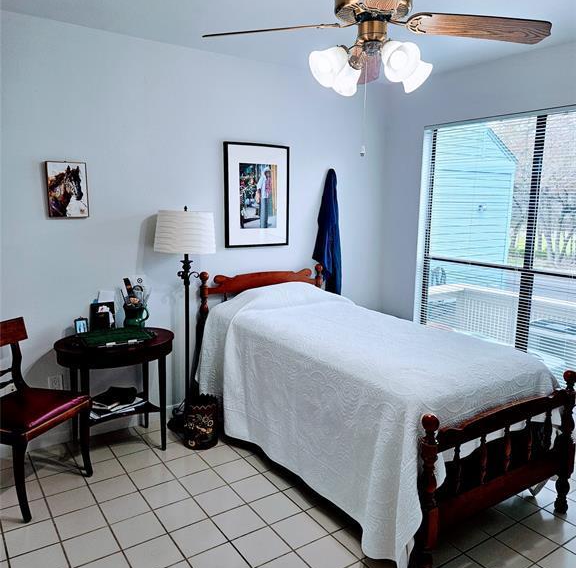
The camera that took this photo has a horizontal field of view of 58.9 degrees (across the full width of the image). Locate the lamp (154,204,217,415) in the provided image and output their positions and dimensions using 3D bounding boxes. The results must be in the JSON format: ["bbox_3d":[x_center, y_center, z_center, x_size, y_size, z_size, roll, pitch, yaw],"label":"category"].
[{"bbox_3d":[-0.633,0.240,3.259,0.385,1.452,0.385,-6,11,-33],"label":"lamp"}]

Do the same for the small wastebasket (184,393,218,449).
[{"bbox_3d":[-0.541,0.850,3.152,0.213,0.284,0.213,0,9,0],"label":"small wastebasket"}]

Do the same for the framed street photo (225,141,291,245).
[{"bbox_3d":[-0.210,-0.628,3.656,0.527,0.713,0.025,-6,11,-33],"label":"framed street photo"}]

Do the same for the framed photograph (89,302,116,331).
[{"bbox_3d":[-1.117,0.200,3.074,0.139,0.167,0.046,-6,11,-33],"label":"framed photograph"}]

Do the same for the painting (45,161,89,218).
[{"bbox_3d":[-1.271,-0.542,2.948,0.216,0.311,0.025,-6,11,-33],"label":"painting"}]

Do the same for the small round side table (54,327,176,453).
[{"bbox_3d":[-0.994,0.660,2.986,0.649,0.710,0.598,0,9,0],"label":"small round side table"}]

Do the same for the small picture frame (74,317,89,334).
[{"bbox_3d":[-1.216,0.245,3.008,0.070,0.098,0.035,-6,11,-33],"label":"small picture frame"}]

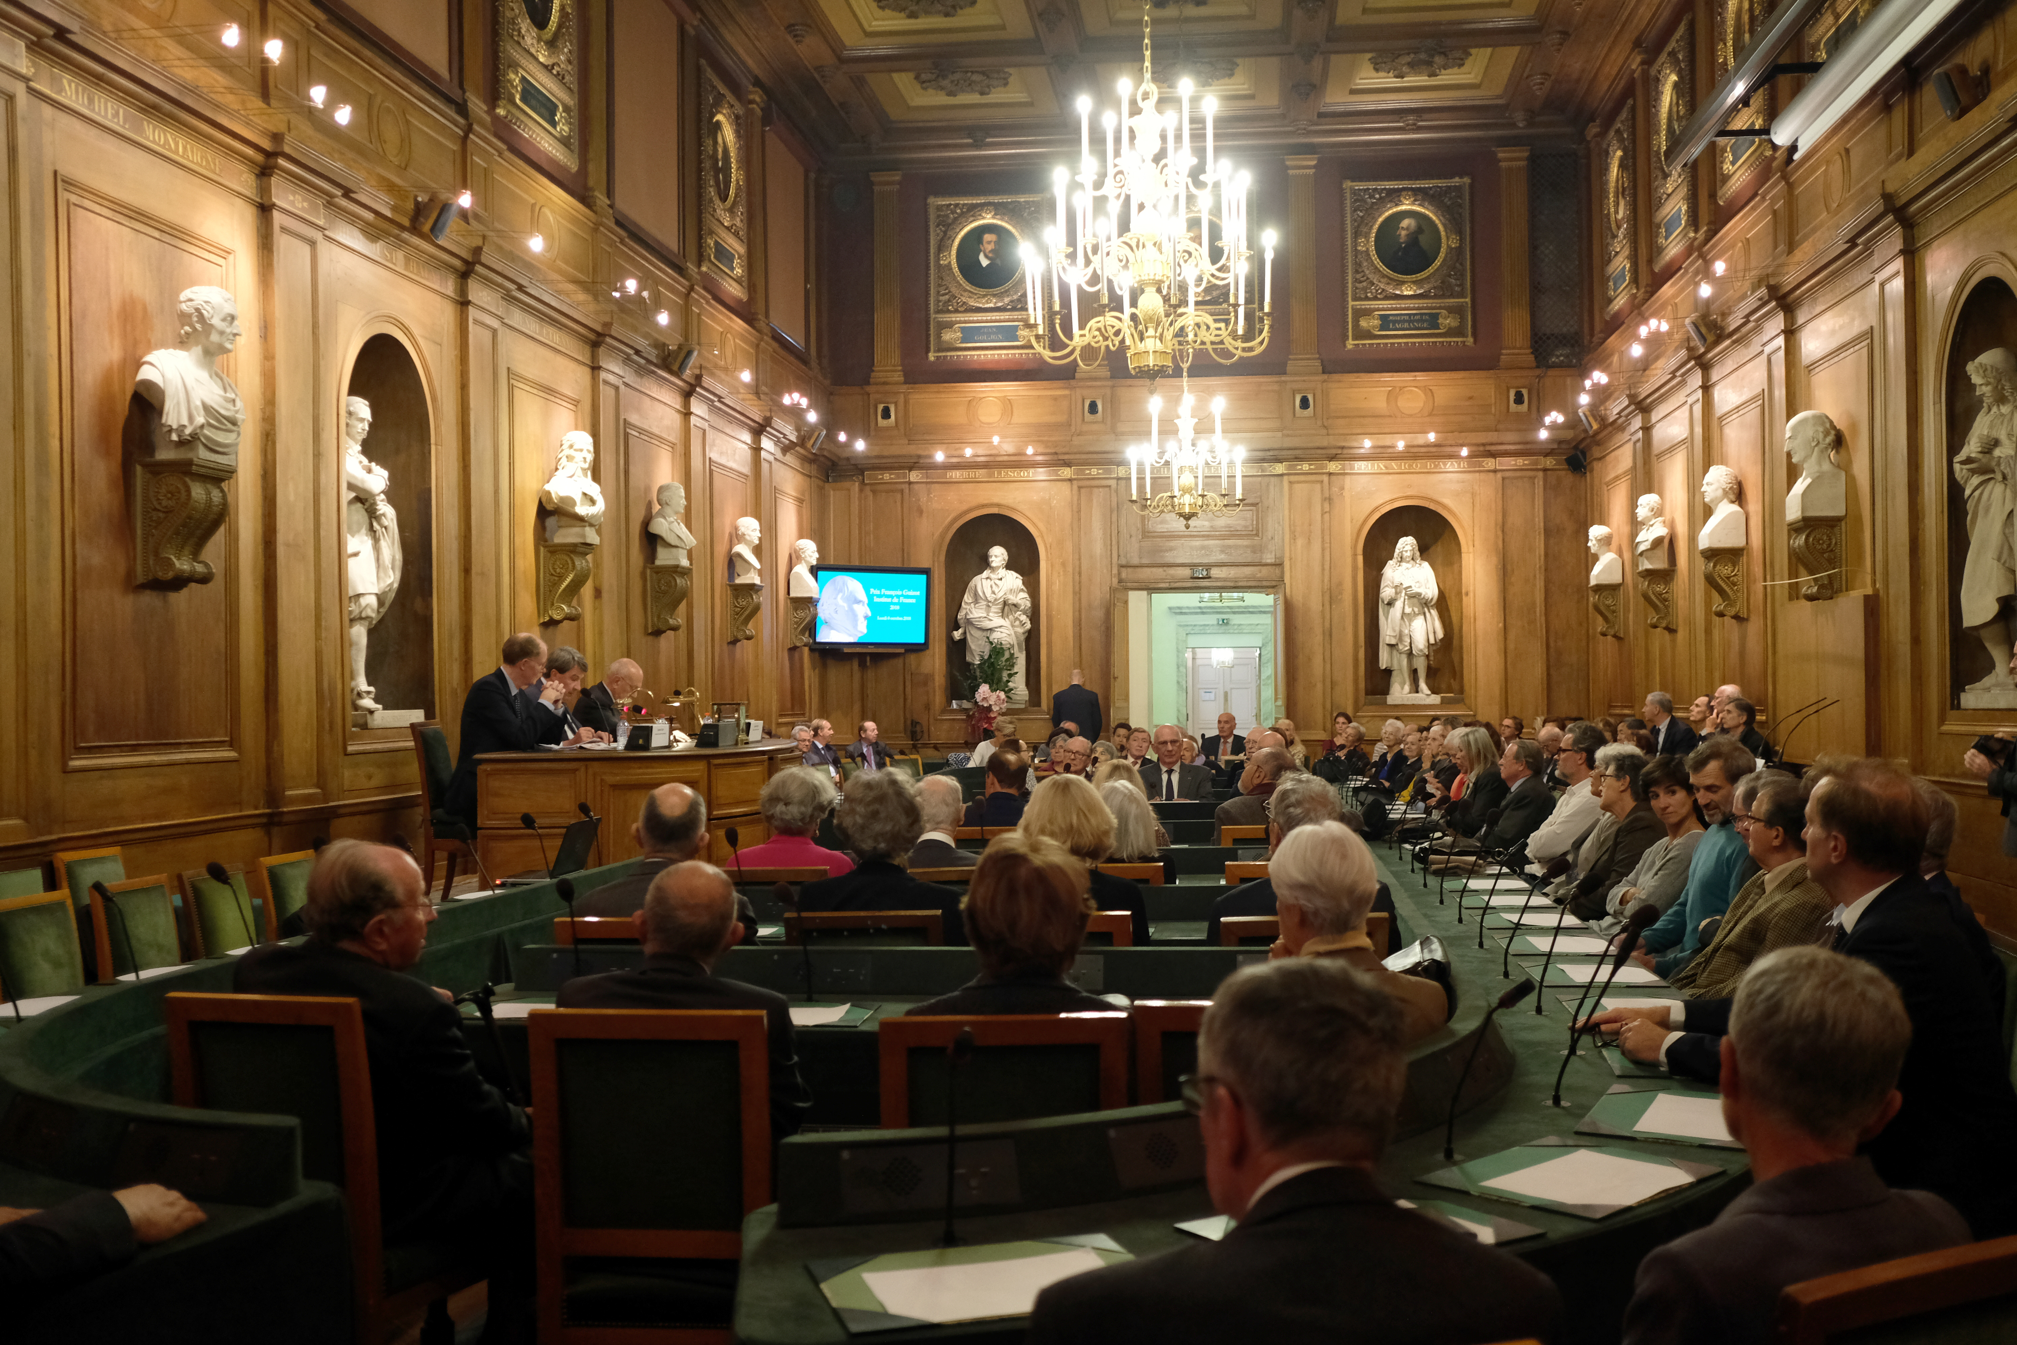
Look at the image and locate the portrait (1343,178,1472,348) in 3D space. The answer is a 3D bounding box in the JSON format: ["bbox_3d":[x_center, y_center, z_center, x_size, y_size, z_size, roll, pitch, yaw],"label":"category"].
[{"bbox_3d":[4.471,-4.524,21.772,1.435,1.838,0.120,-1,-1,6],"label":"portrait"}]

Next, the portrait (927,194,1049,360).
[{"bbox_3d":[-0.179,-4.486,22.299,1.416,1.838,0.120,-1,-1,6],"label":"portrait"}]

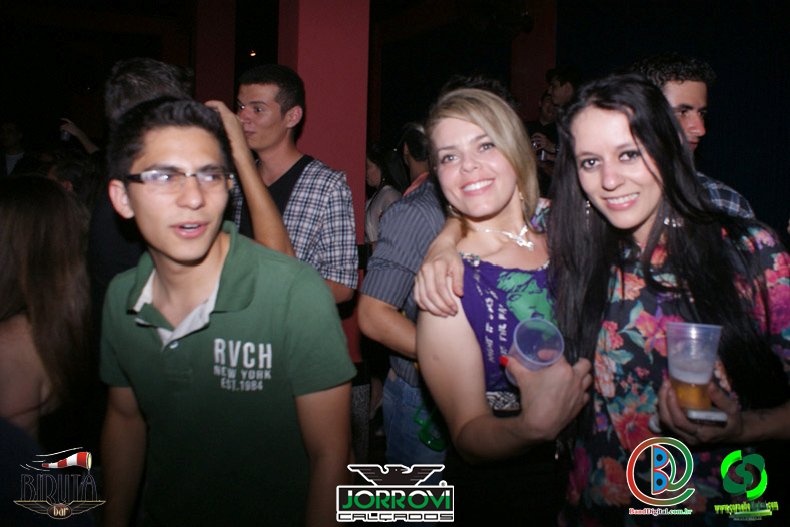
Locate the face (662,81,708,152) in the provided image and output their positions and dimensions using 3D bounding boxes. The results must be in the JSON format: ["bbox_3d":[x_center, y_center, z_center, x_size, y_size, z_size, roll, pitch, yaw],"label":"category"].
[{"bbox_3d":[0.708,-0.357,1.480,0.150,0.200,0.140,1,1,-27],"label":"face"}]

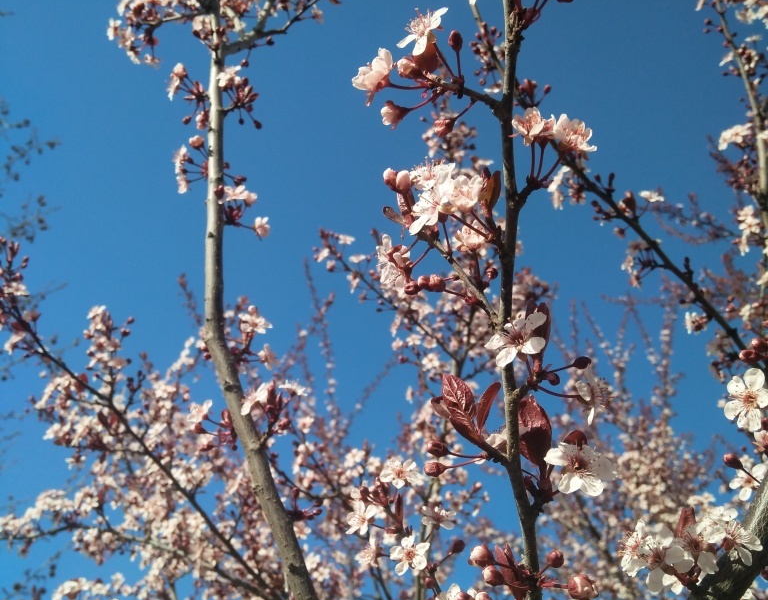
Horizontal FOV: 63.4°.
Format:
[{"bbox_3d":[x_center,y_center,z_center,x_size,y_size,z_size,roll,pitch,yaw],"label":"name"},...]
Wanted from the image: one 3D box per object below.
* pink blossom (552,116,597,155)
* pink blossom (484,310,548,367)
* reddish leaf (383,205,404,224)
[{"bbox_3d":[0.079,-0.068,0.256,0.018,0.018,0.012,14,-57,-22],"label":"pink blossom"},{"bbox_3d":[0.050,0.015,0.235,0.024,0.023,0.011,-9,-36,15],"label":"pink blossom"},{"bbox_3d":[0.004,-0.037,0.270,0.013,0.004,0.004,36,-68,-6],"label":"reddish leaf"}]

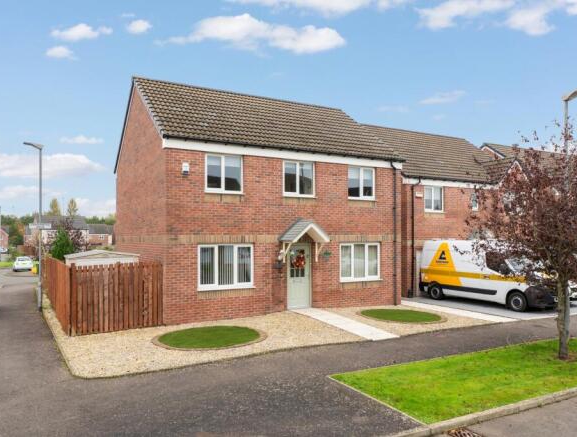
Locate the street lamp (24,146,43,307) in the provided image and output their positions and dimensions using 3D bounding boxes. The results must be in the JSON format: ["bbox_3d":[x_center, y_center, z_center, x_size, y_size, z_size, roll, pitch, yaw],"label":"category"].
[{"bbox_3d":[-8.528,0.270,14.682,0.650,5.680,0.200,1,-2,-30],"label":"street lamp"}]

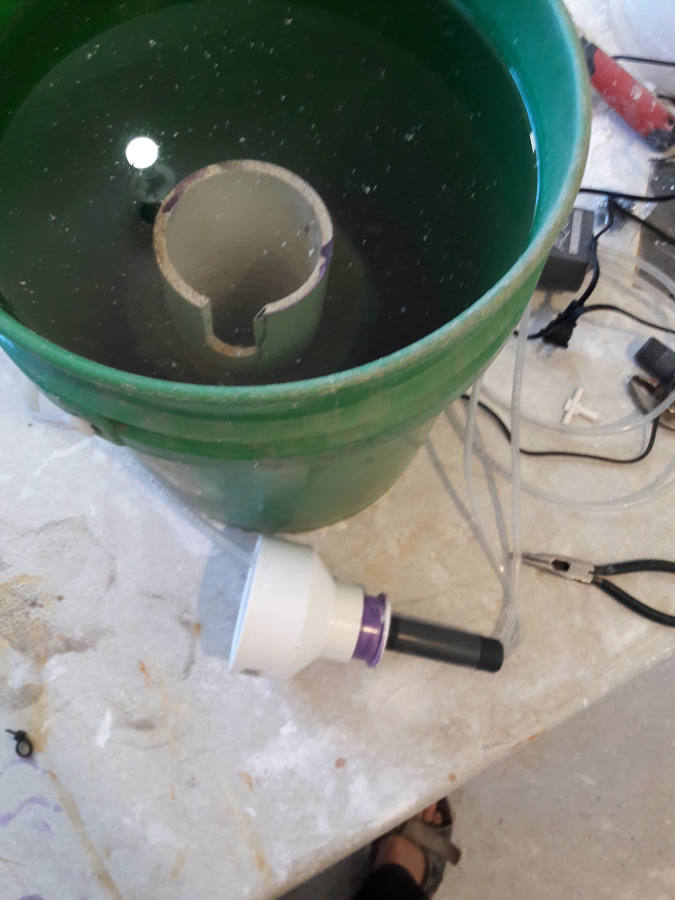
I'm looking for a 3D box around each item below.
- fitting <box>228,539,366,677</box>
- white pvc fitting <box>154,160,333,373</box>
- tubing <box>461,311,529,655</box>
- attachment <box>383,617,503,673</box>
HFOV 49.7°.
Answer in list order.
[{"bbox_3d":[-0.028,0.127,0.565,0.089,0.101,0.101,14,73,-9],"label":"fitting"},{"bbox_3d":[-0.049,-0.086,0.422,0.088,0.136,0.088,2,74,-3],"label":"white pvc fitting"},{"bbox_3d":[0.124,0.025,0.567,0.055,0.140,0.240,-1,74,-3],"label":"tubing"},{"bbox_3d":[0.087,0.156,0.583,0.096,0.028,0.028,14,73,-9],"label":"attachment"}]

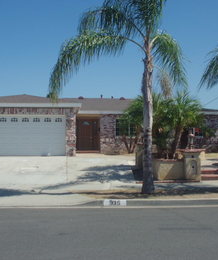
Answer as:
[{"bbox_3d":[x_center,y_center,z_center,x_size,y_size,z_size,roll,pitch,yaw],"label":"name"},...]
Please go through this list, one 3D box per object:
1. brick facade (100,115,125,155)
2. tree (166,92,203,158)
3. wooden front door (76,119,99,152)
[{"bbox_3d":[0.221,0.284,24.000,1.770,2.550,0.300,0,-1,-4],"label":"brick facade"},{"bbox_3d":[2.562,-0.143,12.900,1.250,2.250,1.250,0,-1,-4],"label":"tree"},{"bbox_3d":[-1.367,0.302,24.400,1.420,2.050,0.150,0,-1,-4],"label":"wooden front door"}]

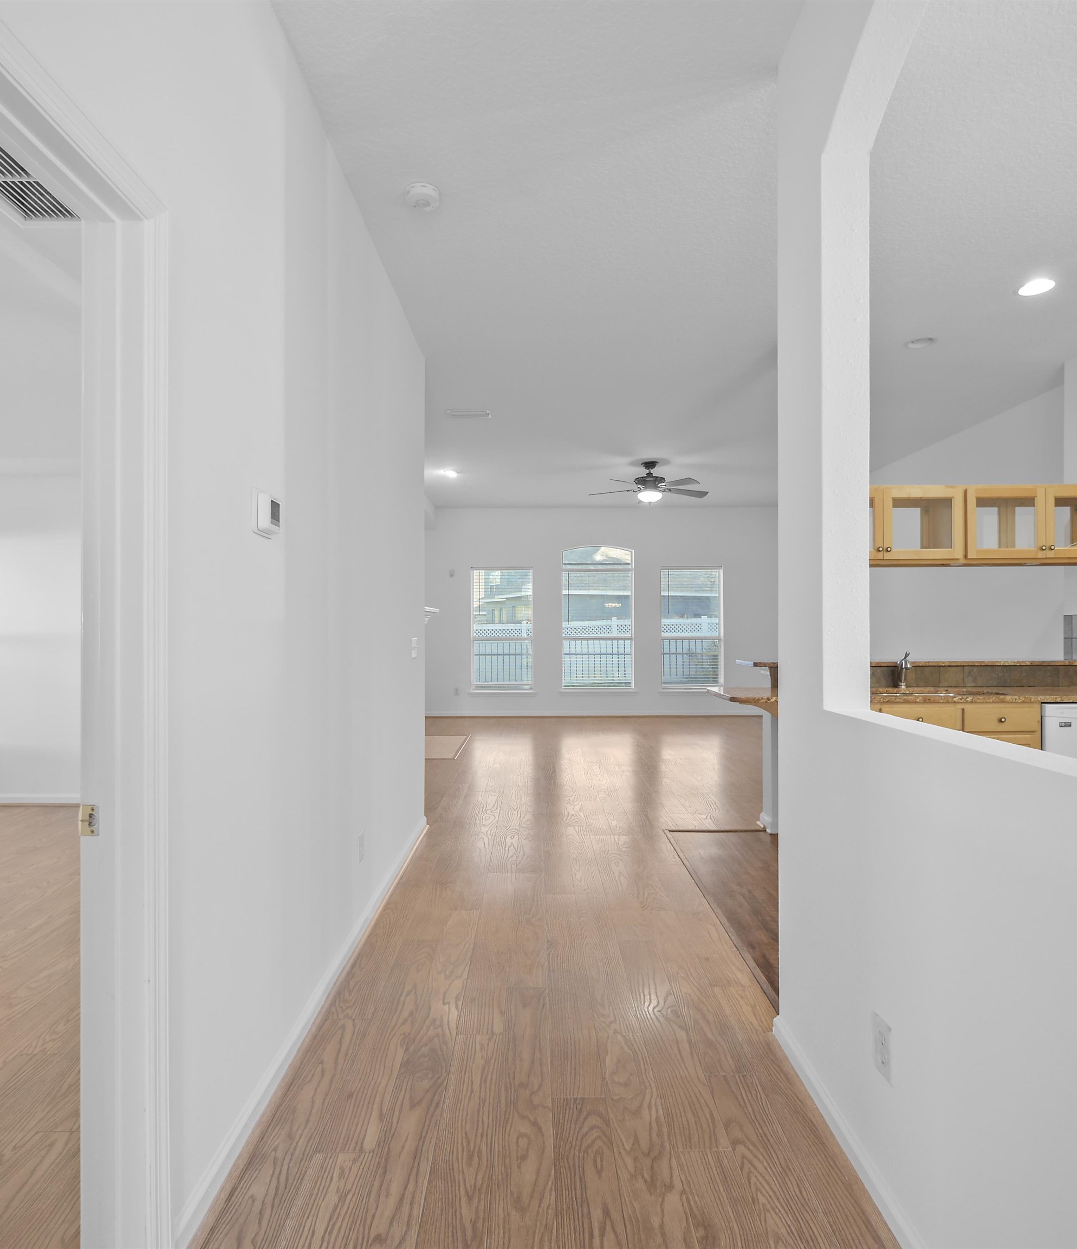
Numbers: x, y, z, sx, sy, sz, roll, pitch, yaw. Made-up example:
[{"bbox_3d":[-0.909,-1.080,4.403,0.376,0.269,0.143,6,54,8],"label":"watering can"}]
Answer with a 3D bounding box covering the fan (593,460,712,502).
[{"bbox_3d":[1.170,-1.490,7.070,1.300,0.450,1.280,0,0,0],"label":"fan"}]

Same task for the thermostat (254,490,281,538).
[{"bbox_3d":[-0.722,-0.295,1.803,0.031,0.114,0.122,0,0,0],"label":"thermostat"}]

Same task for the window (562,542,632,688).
[{"bbox_3d":[0.850,-0.091,9.780,1.040,2.040,0.060,0,0,0],"label":"window"}]

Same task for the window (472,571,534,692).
[{"bbox_3d":[-0.536,0.066,9.830,0.900,1.790,0.100,0,0,0],"label":"window"}]

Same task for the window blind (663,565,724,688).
[{"bbox_3d":[2.229,0.040,9.780,0.880,1.730,0.060,0,0,0],"label":"window blind"}]

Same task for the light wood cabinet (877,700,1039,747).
[{"bbox_3d":[2.236,0.864,3.878,0.910,0.876,0.620,0,0,0],"label":"light wood cabinet"}]

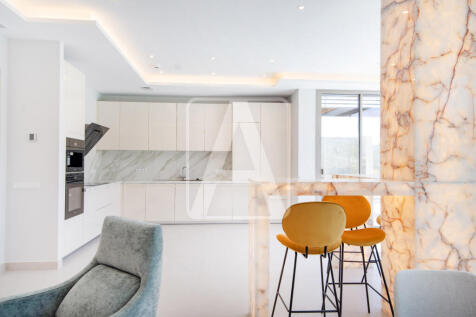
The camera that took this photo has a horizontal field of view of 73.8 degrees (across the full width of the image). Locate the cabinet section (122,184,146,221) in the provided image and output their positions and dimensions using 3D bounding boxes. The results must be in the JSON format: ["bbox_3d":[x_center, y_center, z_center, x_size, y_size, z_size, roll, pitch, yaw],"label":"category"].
[{"bbox_3d":[-2.173,0.922,6.826,0.490,0.795,0.580,0,-1,-5],"label":"cabinet section"}]

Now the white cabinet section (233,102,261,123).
[{"bbox_3d":[0.171,-0.958,6.930,0.593,0.424,0.600,0,0,-3],"label":"white cabinet section"}]

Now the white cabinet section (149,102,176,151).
[{"bbox_3d":[-1.633,-0.674,7.018,0.600,1.044,0.370,0,-1,-5],"label":"white cabinet section"}]

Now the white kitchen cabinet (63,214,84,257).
[{"bbox_3d":[-2.516,1.031,4.300,0.592,0.484,0.602,0,-1,-5],"label":"white kitchen cabinet"}]

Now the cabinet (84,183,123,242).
[{"bbox_3d":[-2.620,0.890,5.547,0.592,0.825,1.896,0,-1,-5],"label":"cabinet"}]

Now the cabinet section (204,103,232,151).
[{"bbox_3d":[-0.421,-0.667,7.022,0.590,1.032,0.350,0,0,-3],"label":"cabinet section"}]

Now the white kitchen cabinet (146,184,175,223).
[{"bbox_3d":[-1.630,0.925,6.872,0.600,0.795,0.580,0,-1,-5],"label":"white kitchen cabinet"}]

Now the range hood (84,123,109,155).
[{"bbox_3d":[-2.680,-0.326,5.674,0.480,0.530,0.900,0,-1,-5],"label":"range hood"}]

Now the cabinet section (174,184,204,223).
[{"bbox_3d":[-1.017,0.924,6.864,0.594,0.793,0.600,0,0,-3],"label":"cabinet section"}]

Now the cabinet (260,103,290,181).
[{"bbox_3d":[0.778,-0.322,6.964,0.623,1.685,0.600,0,0,-3],"label":"cabinet"}]

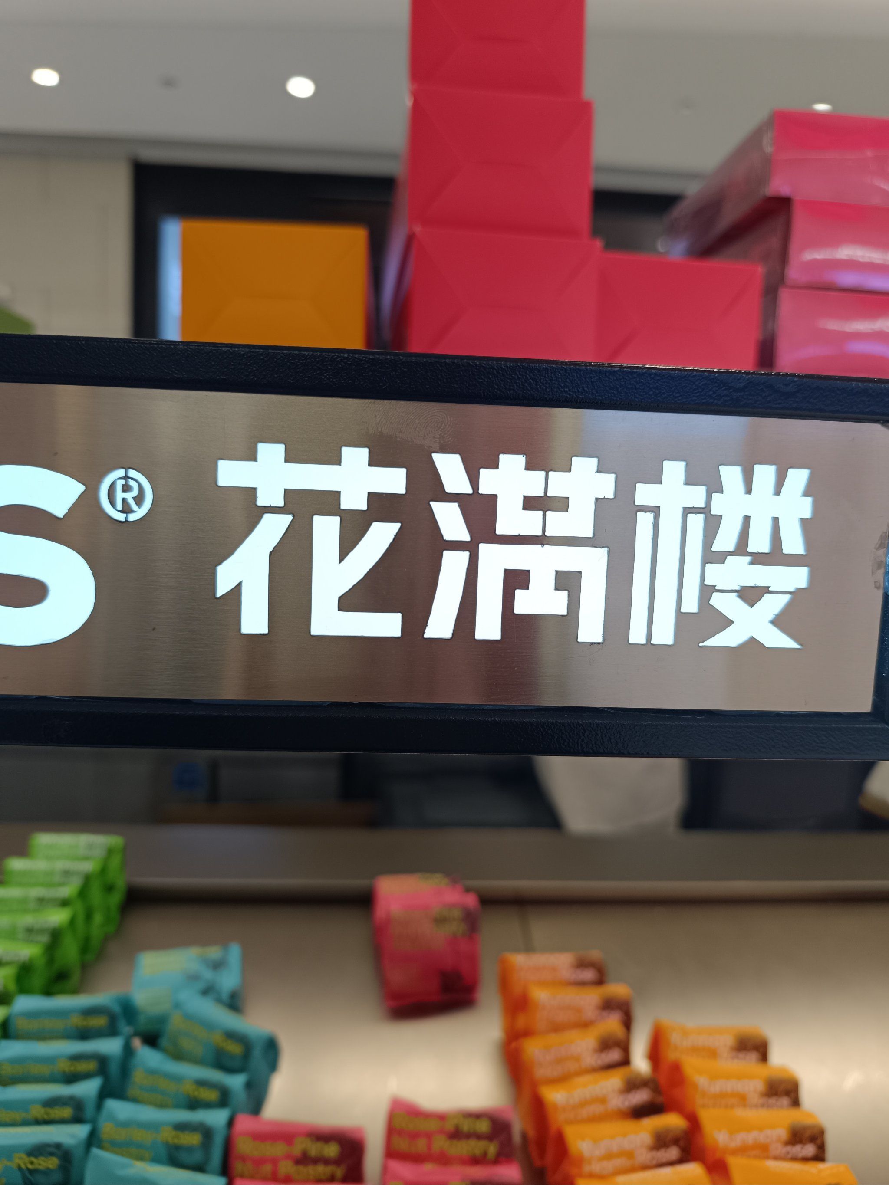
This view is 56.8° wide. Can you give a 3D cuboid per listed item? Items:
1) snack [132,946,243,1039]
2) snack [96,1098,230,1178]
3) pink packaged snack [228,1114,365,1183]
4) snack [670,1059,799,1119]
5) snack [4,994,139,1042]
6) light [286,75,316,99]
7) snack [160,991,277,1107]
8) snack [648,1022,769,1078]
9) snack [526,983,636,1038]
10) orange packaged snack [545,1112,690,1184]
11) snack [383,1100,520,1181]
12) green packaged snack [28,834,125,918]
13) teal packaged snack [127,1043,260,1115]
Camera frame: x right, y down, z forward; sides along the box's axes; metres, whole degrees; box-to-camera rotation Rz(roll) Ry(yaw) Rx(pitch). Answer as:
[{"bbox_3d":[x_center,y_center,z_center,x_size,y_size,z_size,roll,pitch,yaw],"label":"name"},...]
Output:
[{"bbox_3d":[-0.216,0.348,0.688,0.090,0.086,0.033,0,-38,-11],"label":"snack"},{"bbox_3d":[-0.189,0.389,0.540,0.085,0.086,0.033,3,-21,2],"label":"snack"},{"bbox_3d":[-0.099,0.394,0.531,0.085,0.086,0.033,2,-19,1],"label":"pink packaged snack"},{"bbox_3d":[0.215,0.391,0.592,0.085,0.086,0.033,2,-19,-1],"label":"snack"},{"bbox_3d":[-0.267,0.335,0.587,0.077,0.083,0.031,1,-4,-7],"label":"snack"},{"bbox_3d":[-0.517,-1.815,2.950,0.100,0.035,0.100,2,4,0],"label":"light"},{"bbox_3d":[-0.161,0.345,0.584,0.077,0.083,0.031,13,0,22],"label":"snack"},{"bbox_3d":[0.208,0.383,0.631,0.085,0.086,0.033,2,-19,-1],"label":"snack"},{"bbox_3d":[0.101,0.345,0.631,0.077,0.083,0.031,2,-4,-4],"label":"snack"},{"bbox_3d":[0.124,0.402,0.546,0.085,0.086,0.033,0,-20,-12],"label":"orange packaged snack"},{"bbox_3d":[0.002,0.363,0.515,0.077,0.083,0.031,2,-4,-4],"label":"snack"},{"bbox_3d":[-0.355,0.278,0.789,0.077,0.083,0.031,2,-4,-4],"label":"green packaged snack"},{"bbox_3d":[-0.166,0.353,0.543,0.077,0.083,0.031,6,-3,10],"label":"teal packaged snack"}]

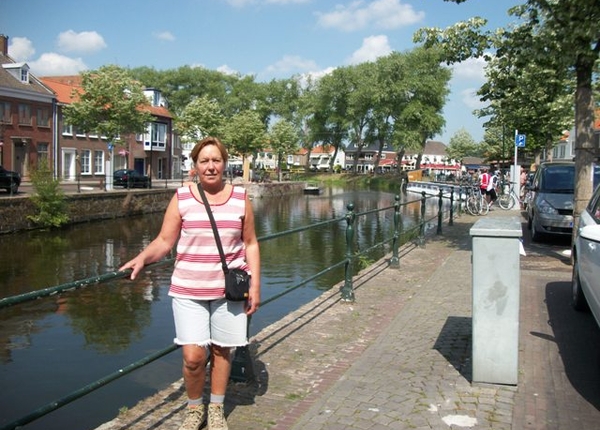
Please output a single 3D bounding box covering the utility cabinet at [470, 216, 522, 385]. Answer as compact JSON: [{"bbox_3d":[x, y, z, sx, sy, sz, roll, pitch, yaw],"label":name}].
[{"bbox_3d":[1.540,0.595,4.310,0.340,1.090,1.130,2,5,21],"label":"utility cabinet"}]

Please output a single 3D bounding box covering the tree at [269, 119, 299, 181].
[{"bbox_3d":[-2.090,-7.864,68.306,3.800,7.960,3.800,1,4,0],"label":"tree"}]

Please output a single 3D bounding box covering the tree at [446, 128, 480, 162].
[{"bbox_3d":[22.924,-8.205,78.306,4.640,7.940,4.640,1,4,0],"label":"tree"}]

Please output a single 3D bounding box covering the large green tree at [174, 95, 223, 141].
[{"bbox_3d":[-8.945,-6.508,49.306,4.420,7.940,4.420,1,4,0],"label":"large green tree"}]

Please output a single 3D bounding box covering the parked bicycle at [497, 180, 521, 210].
[{"bbox_3d":[9.094,-0.777,23.300,1.780,1.120,0.600,3,5,20],"label":"parked bicycle"}]

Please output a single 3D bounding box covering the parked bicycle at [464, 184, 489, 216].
[{"bbox_3d":[6.427,-0.528,20.200,0.600,1.120,1.750,0,5,-12],"label":"parked bicycle"}]

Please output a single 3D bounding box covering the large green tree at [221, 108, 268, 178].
[{"bbox_3d":[-5.970,-7.192,59.303,4.680,7.870,4.680,1,4,0],"label":"large green tree"}]

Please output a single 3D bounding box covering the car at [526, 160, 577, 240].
[{"bbox_3d":[6.330,-0.330,12.750,1.810,1.630,4.300,3,5,21],"label":"car"}]

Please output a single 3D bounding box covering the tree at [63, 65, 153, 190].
[{"bbox_3d":[-12.845,-5.865,37.322,6.070,8.370,6.070,1,4,0],"label":"tree"}]

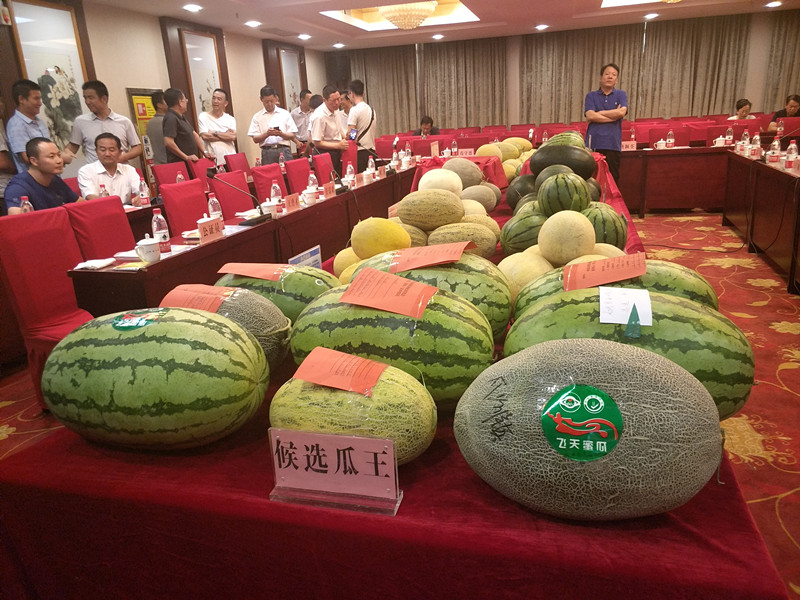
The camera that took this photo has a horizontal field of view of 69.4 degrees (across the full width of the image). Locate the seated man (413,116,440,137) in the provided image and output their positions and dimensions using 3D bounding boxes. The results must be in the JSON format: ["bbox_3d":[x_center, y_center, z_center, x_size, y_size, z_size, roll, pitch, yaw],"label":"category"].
[{"bbox_3d":[0.473,-2.442,9.746,0.500,1.240,0.700,2,19,15],"label":"seated man"}]

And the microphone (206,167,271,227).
[{"bbox_3d":[-0.902,-0.580,3.192,0.310,0.290,0.210,0,18,10],"label":"microphone"}]

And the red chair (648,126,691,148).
[{"bbox_3d":[3.268,-1.587,7.087,0.450,0.970,0.560,3,19,18],"label":"red chair"}]

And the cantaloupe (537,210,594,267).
[{"bbox_3d":[0.465,-0.172,1.615,0.158,0.158,0.158,2,18,18],"label":"cantaloupe"}]

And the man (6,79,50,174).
[{"bbox_3d":[-2.811,-0.874,4.702,0.300,1.710,0.470,-4,18,-2],"label":"man"}]

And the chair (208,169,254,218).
[{"bbox_3d":[-1.010,-0.414,4.195,0.560,0.970,0.440,3,19,18],"label":"chair"}]

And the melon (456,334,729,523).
[{"bbox_3d":[0.250,0.173,0.795,0.342,0.239,0.229,2,18,17],"label":"melon"}]

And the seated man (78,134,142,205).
[{"bbox_3d":[-2.200,-0.689,4.703,0.520,1.300,0.720,-19,24,-41],"label":"seated man"}]

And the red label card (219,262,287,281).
[{"bbox_3d":[-0.344,-0.070,1.366,0.150,0.012,0.098,4,25,7],"label":"red label card"}]

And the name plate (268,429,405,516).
[{"bbox_3d":[-0.098,0.247,0.849,0.200,0.109,0.045,1,18,15],"label":"name plate"}]

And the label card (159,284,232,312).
[{"bbox_3d":[-0.447,-0.001,1.261,0.165,0.030,0.100,4,47,17],"label":"label card"}]

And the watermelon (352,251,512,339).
[{"bbox_3d":[0.059,0.010,1.315,0.400,0.263,0.253,6,20,29],"label":"watermelon"}]

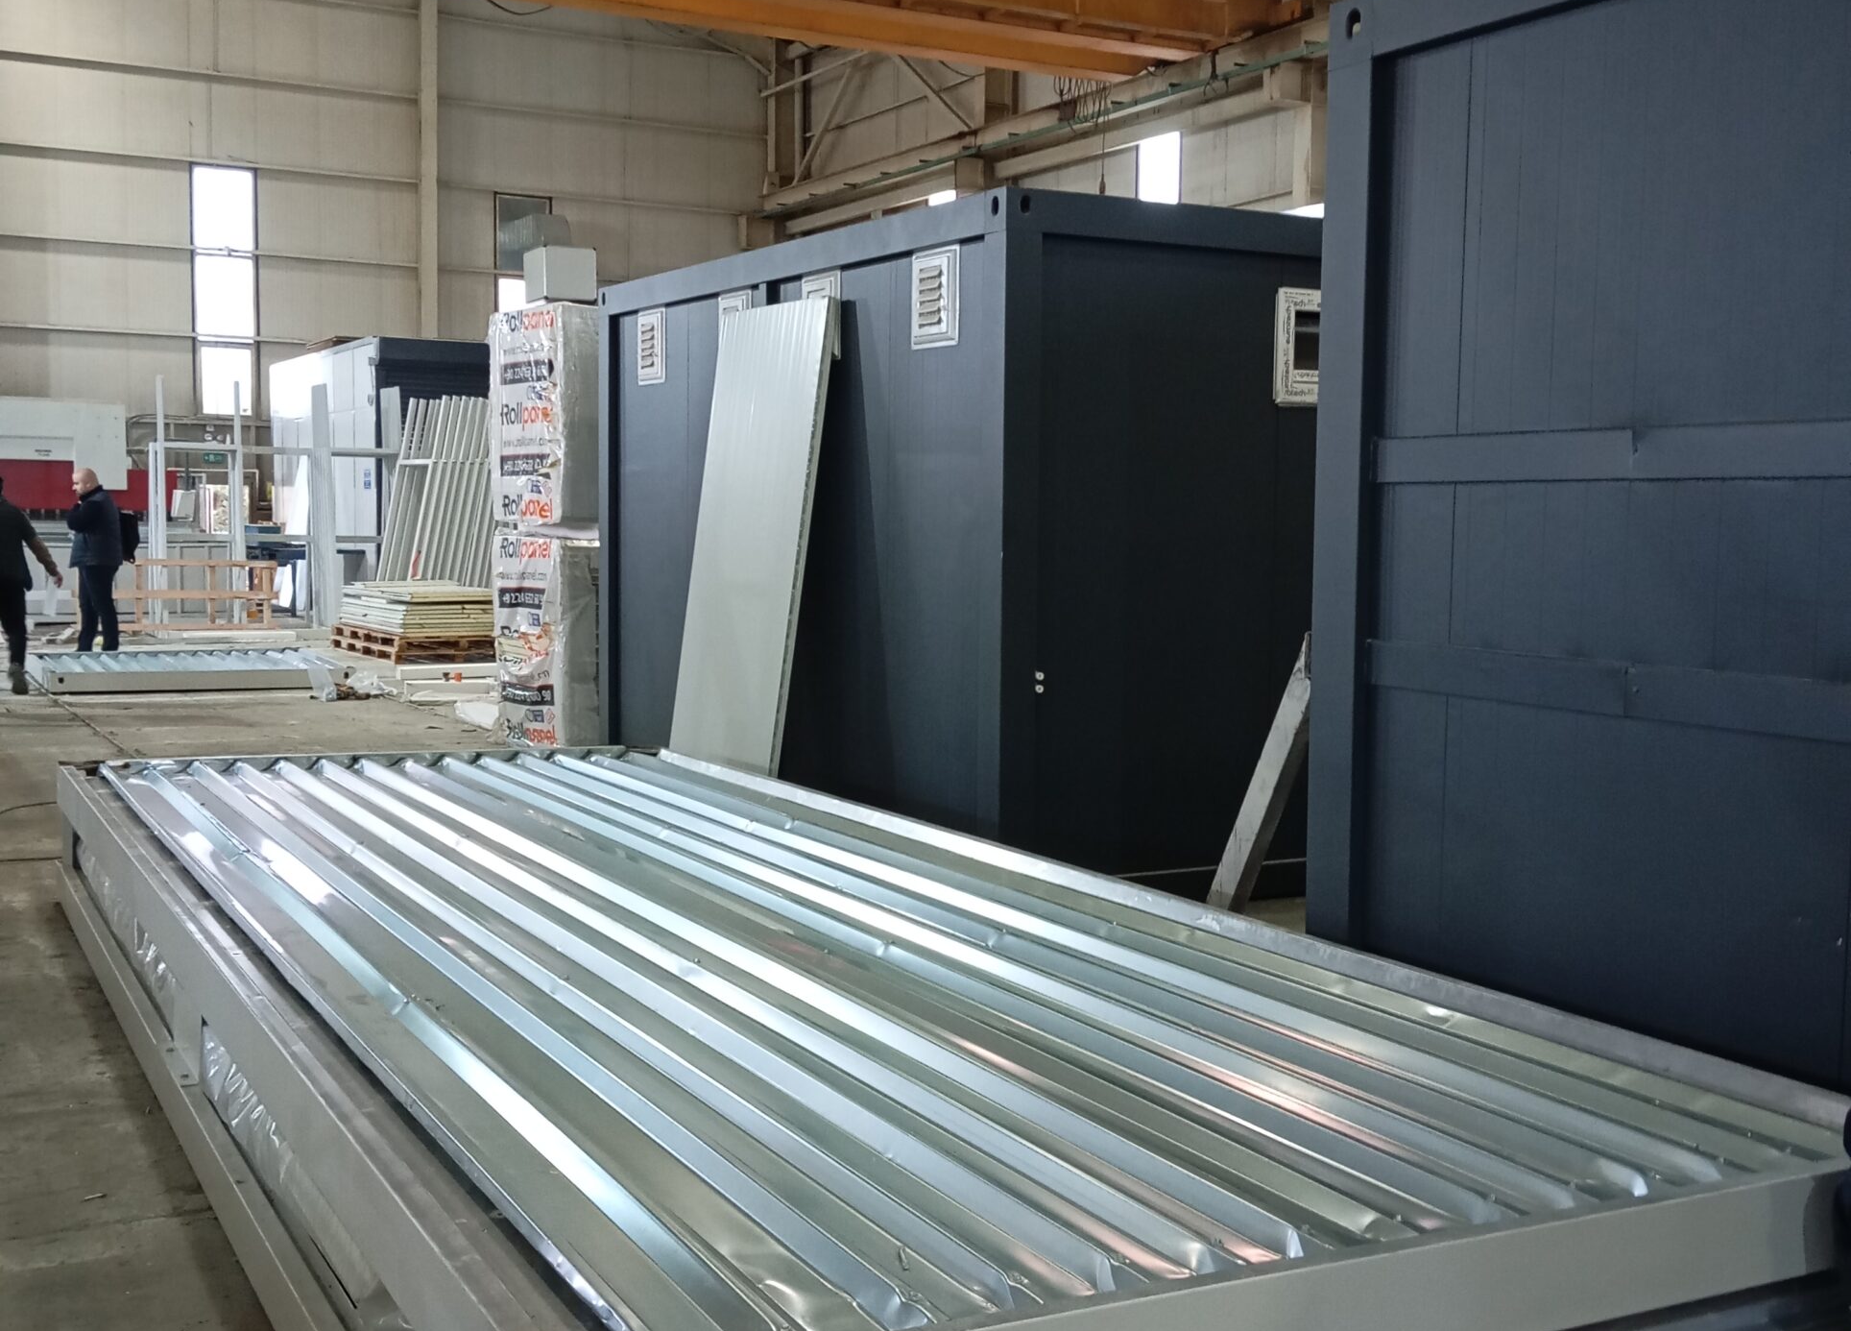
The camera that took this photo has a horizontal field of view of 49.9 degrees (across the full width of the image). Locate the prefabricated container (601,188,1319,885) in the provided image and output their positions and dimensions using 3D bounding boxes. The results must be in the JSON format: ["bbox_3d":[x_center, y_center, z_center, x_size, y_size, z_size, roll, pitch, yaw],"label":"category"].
[{"bbox_3d":[0.318,-0.571,9.840,2.450,2.732,4.321,-1,5,-29],"label":"prefabricated container"}]

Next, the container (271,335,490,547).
[{"bbox_3d":[-7.183,-2.837,27.601,2.400,2.800,6.000,-1,5,-30],"label":"container"}]

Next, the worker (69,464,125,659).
[{"bbox_3d":[-7.413,-0.834,17.769,0.450,1.760,0.520,0,4,-18],"label":"worker"}]

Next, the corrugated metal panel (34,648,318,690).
[{"bbox_3d":[-6.306,0.039,17.016,2.360,0.177,2.049,-1,5,-28],"label":"corrugated metal panel"}]

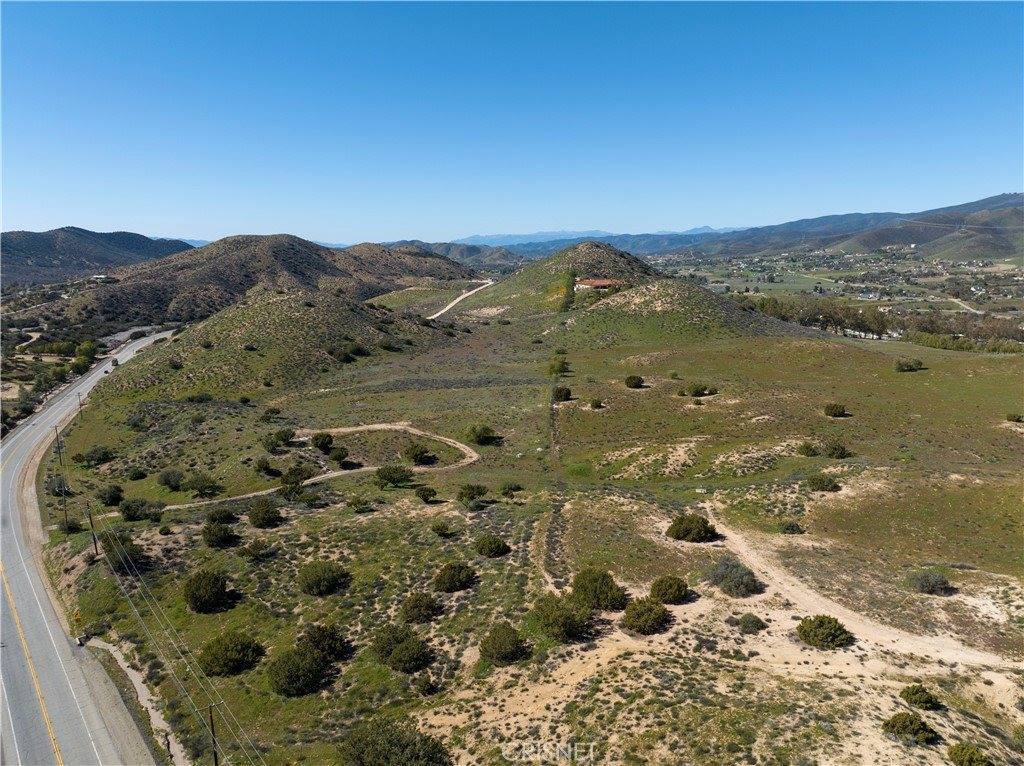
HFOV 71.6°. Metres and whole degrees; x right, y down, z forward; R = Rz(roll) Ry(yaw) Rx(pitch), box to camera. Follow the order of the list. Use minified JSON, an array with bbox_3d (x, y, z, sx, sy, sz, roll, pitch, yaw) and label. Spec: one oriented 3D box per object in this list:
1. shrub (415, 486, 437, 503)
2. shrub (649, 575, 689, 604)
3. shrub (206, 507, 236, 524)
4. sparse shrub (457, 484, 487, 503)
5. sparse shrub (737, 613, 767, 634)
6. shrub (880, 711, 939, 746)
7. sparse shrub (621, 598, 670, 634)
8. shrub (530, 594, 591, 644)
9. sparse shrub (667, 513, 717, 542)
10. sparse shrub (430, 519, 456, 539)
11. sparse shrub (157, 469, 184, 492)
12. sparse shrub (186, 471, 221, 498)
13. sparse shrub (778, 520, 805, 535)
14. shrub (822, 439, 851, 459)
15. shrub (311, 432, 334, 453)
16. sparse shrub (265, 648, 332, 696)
[{"bbox_3d":[-16.540,21.430,136.010,4.120,2.860,3.710,-1,11,-7],"label":"shrub"},{"bbox_3d":[20.400,26.910,92.330,5.010,3.480,4.510,3,11,13],"label":"shrub"},{"bbox_3d":[-58.010,26.080,141.380,5.610,3.170,5.050,0,11,0],"label":"shrub"},{"bbox_3d":[-8.490,23.100,150.620,5.970,3.370,5.380,0,11,0],"label":"sparse shrub"},{"bbox_3d":[30.710,30.460,90.830,3.510,1.850,3.160,4,12,20],"label":"sparse shrub"},{"bbox_3d":[39.160,33.440,69.870,5.350,2.900,4.820,0,11,0],"label":"shrub"},{"bbox_3d":[17.250,29.440,91.330,5.870,4.290,5.280,0,11,0],"label":"sparse shrub"},{"bbox_3d":[6.350,29.840,92.660,8.040,4.380,7.240,1,11,4],"label":"shrub"},{"bbox_3d":[30.550,23.960,120.540,7.940,3.390,7.150,3,11,15],"label":"sparse shrub"},{"bbox_3d":[-11.440,23.960,116.790,3.620,3.110,3.260,-1,11,-6],"label":"sparse shrub"},{"bbox_3d":[-71.050,20.340,147.580,5.410,4.660,4.870,-5,12,-26],"label":"sparse shrub"},{"bbox_3d":[-69.100,22.400,159.130,7.180,5.390,6.460,0,11,0],"label":"sparse shrub"},{"bbox_3d":[45.820,23.690,116.070,4.090,1.910,3.680,4,12,22],"label":"sparse shrub"},{"bbox_3d":[70.450,14.270,153.990,5.640,4.170,5.080,5,12,25],"label":"shrub"},{"bbox_3d":[-49.700,15.300,185.530,5.840,4.910,5.250,0,11,0],"label":"shrub"},{"bbox_3d":[-25.450,33.310,84.160,6.910,5.540,6.210,0,11,0],"label":"sparse shrub"}]

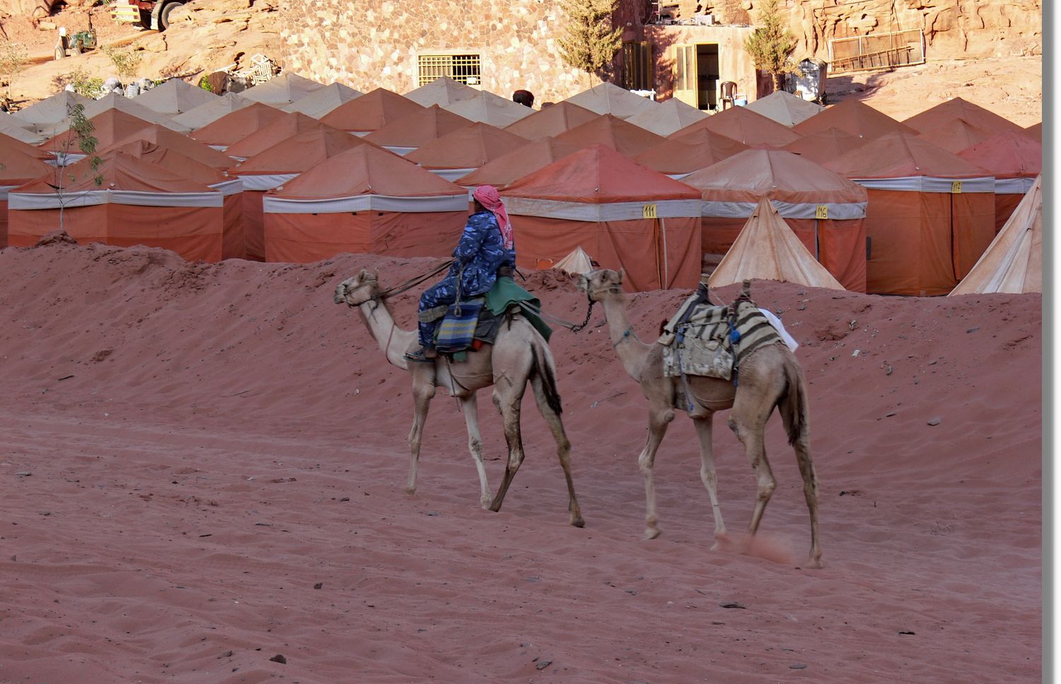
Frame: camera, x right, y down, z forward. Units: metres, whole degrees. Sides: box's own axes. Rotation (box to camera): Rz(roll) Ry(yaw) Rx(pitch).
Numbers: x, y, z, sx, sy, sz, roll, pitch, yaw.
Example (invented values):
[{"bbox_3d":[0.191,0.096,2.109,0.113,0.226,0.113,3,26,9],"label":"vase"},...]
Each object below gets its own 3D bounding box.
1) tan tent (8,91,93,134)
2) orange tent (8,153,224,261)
[{"bbox_3d":[-9.457,-3.918,82.612,2.150,2.400,2.150,4,7,37],"label":"tan tent"},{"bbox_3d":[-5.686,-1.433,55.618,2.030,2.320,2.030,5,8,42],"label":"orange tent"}]

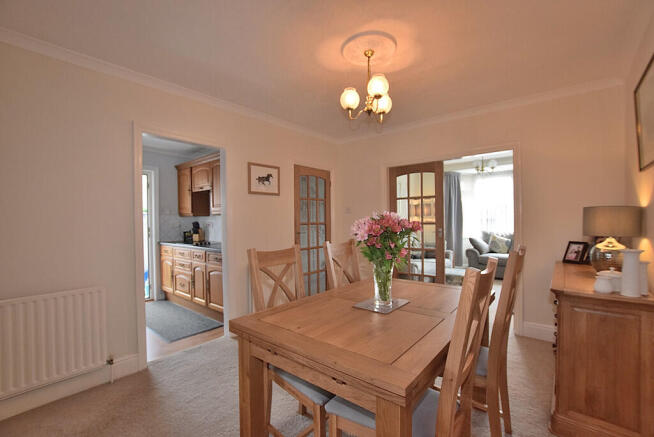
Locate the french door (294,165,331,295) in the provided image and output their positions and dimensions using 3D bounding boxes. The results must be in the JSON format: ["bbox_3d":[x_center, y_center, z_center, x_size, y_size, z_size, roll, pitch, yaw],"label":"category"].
[{"bbox_3d":[-0.194,0.264,3.995,0.070,1.987,0.774,0,0,41],"label":"french door"}]

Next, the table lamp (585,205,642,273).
[{"bbox_3d":[1.990,0.157,1.909,0.291,0.485,0.291,0,0,41],"label":"table lamp"}]

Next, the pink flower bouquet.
[{"bbox_3d":[0.343,0.235,1.570,0.390,0.530,0.360,-1,0,0],"label":"pink flower bouquet"}]

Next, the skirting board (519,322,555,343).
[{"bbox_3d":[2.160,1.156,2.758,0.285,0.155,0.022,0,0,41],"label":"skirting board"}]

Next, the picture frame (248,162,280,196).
[{"bbox_3d":[-0.751,-0.467,3.307,0.025,0.365,0.470,0,0,41],"label":"picture frame"}]

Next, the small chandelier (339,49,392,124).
[{"bbox_3d":[0.328,-0.990,2.029,0.425,0.495,0.425,0,0,41],"label":"small chandelier"}]

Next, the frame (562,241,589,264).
[{"bbox_3d":[2.170,0.307,2.385,0.025,0.195,0.138,23,-10,-24],"label":"frame"}]

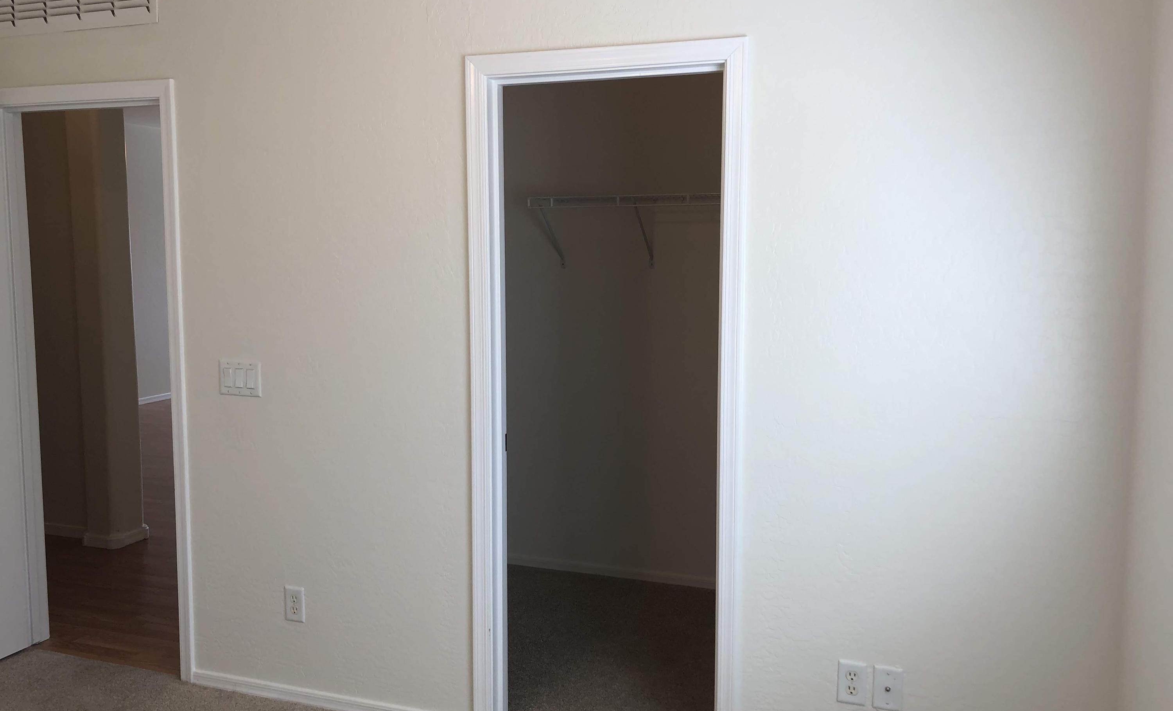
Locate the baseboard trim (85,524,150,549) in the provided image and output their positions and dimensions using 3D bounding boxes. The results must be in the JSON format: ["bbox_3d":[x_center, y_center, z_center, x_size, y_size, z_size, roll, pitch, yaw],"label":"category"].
[{"bbox_3d":[-2.520,0.967,5.094,0.235,0.066,0.240,2,6,19],"label":"baseboard trim"}]

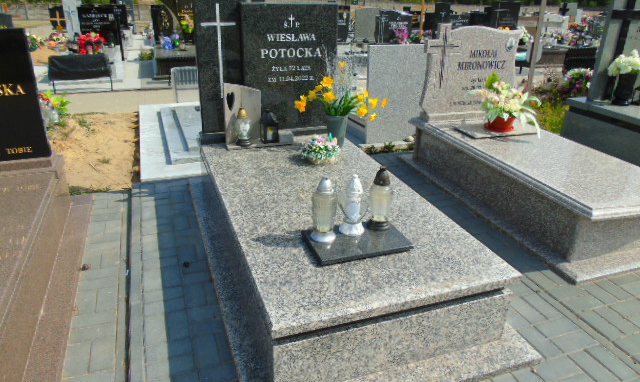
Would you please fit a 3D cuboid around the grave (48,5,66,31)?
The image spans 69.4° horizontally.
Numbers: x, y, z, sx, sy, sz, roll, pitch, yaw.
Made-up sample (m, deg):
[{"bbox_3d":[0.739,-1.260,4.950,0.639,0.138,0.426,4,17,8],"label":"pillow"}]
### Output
[{"bbox_3d":[-6.713,-4.430,11.921,0.495,0.618,0.120,-7,25,-18],"label":"grave"}]

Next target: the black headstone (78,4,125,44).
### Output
[{"bbox_3d":[-3.947,-2.973,8.302,0.732,0.661,0.130,-7,25,-18],"label":"black headstone"}]

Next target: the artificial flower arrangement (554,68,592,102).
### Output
[{"bbox_3d":[2.916,-1.219,5.316,0.350,0.350,0.330,-7,25,-18],"label":"artificial flower arrangement"}]

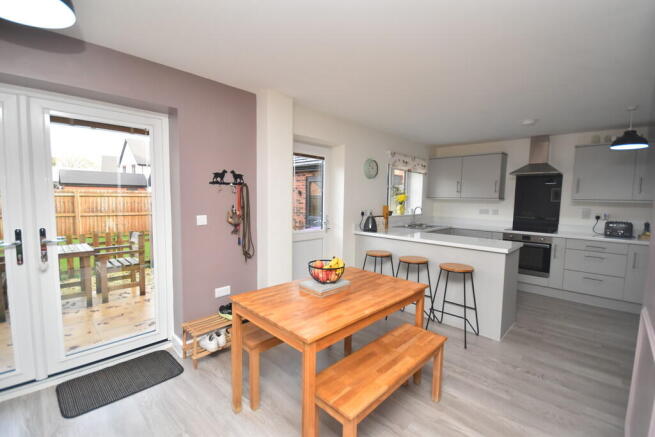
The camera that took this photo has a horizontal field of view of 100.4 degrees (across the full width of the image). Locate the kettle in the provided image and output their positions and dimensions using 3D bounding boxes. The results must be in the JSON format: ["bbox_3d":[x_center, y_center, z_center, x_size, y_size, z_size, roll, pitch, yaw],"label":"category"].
[{"bbox_3d":[0.620,0.068,3.868,0.180,0.265,0.200,1,4,9],"label":"kettle"}]

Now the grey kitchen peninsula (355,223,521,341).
[{"bbox_3d":[1.320,0.692,3.513,0.740,0.910,1.840,-3,6,-44],"label":"grey kitchen peninsula"}]

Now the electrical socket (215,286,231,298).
[{"bbox_3d":[-0.979,0.693,2.565,0.147,0.087,0.012,-3,6,-44],"label":"electrical socket"}]

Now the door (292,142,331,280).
[{"bbox_3d":[-0.291,0.099,3.487,0.900,2.050,0.070,-3,6,-44],"label":"door"}]

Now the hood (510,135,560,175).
[{"bbox_3d":[3.226,-0.976,4.178,0.480,0.610,0.600,-3,6,-44],"label":"hood"}]

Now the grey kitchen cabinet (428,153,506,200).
[{"bbox_3d":[2.534,-0.728,5.023,0.320,0.760,1.210,-3,6,-44],"label":"grey kitchen cabinet"}]

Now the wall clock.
[{"bbox_3d":[0.645,-0.719,3.968,0.290,0.290,0.045,-3,6,-44],"label":"wall clock"}]

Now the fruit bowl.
[{"bbox_3d":[-0.006,0.380,1.964,0.255,0.175,0.255,1,4,0],"label":"fruit bowl"}]

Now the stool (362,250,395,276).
[{"bbox_3d":[0.632,0.788,3.495,0.400,0.700,0.400,-3,6,-44],"label":"stool"}]

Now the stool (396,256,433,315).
[{"bbox_3d":[0.973,0.821,3.131,0.400,0.700,0.400,-3,6,-44],"label":"stool"}]

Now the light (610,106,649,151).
[{"bbox_3d":[3.229,-0.971,2.909,0.280,0.430,0.280,-3,6,-44],"label":"light"}]

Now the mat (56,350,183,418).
[{"bbox_3d":[-1.538,1.210,2.071,0.740,0.010,0.490,-3,6,-44],"label":"mat"}]

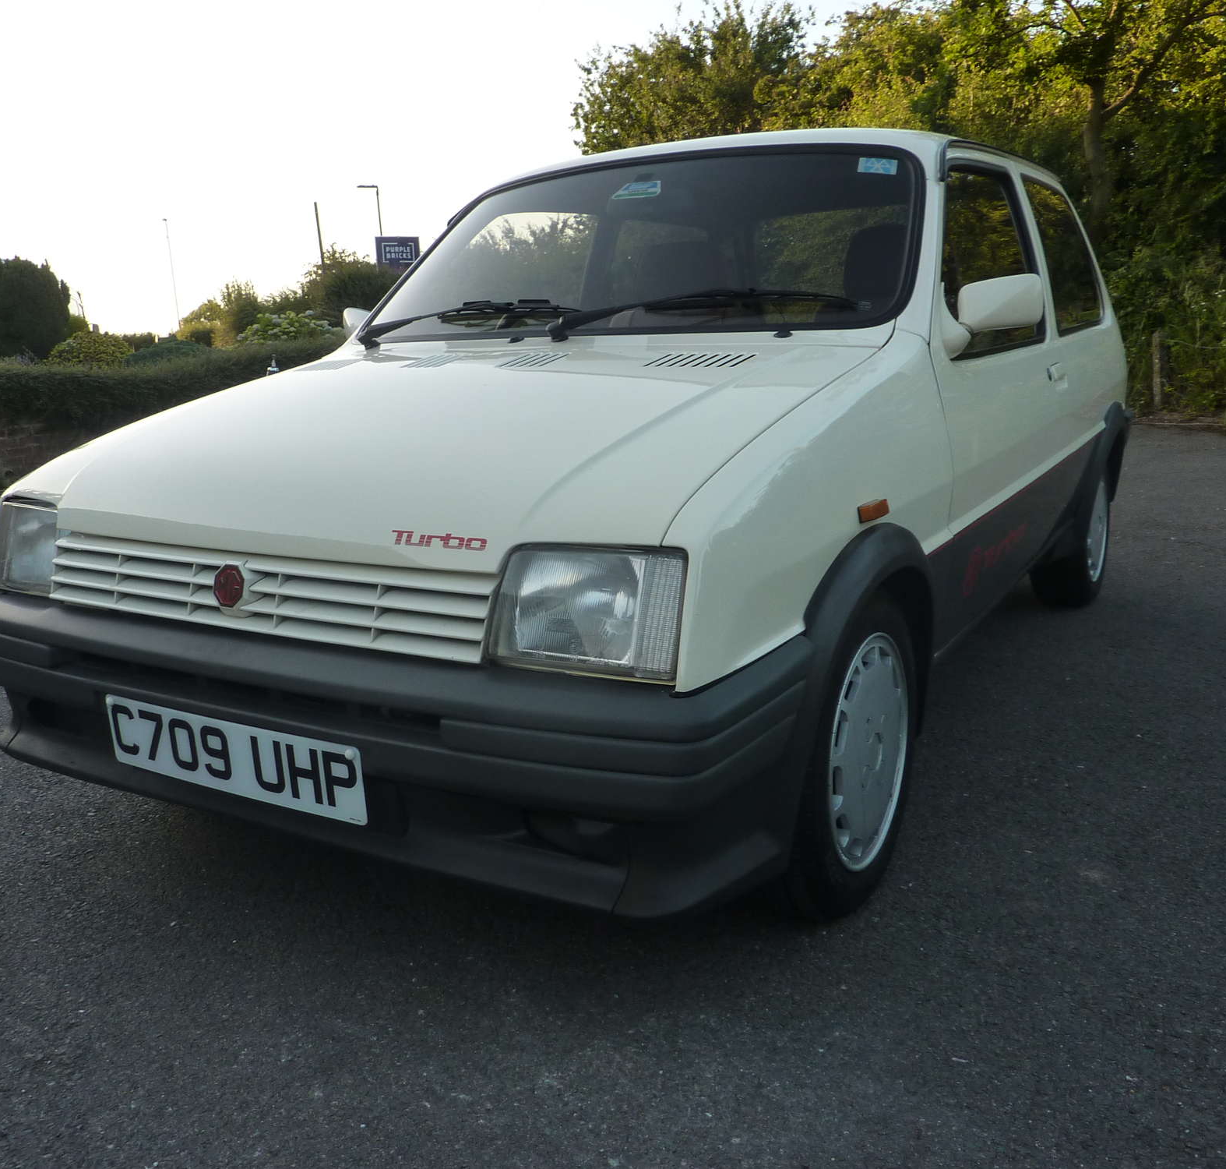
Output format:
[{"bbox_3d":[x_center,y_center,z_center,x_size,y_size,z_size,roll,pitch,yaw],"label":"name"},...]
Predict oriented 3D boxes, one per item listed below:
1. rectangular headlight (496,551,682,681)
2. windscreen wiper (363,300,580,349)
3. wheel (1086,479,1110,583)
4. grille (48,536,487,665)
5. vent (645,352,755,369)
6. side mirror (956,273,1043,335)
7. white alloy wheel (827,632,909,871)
[{"bbox_3d":[-0.024,0.026,1.348,0.250,0.155,0.115,6,15,30],"label":"rectangular headlight"},{"bbox_3d":[-0.311,-0.566,2.471,0.590,0.085,0.090,6,15,30],"label":"windscreen wiper"},{"bbox_3d":[1.521,-0.193,3.690,0.145,0.375,0.375,6,15,30],"label":"wheel"},{"bbox_3d":[-0.526,0.013,1.599,0.890,0.115,0.075,6,15,30],"label":"grille"},{"bbox_3d":[0.153,-0.405,2.050,0.190,0.018,0.105,6,25,30],"label":"vent"},{"bbox_3d":[0.707,-0.509,2.033,0.165,0.105,0.110,6,15,30],"label":"side mirror"},{"bbox_3d":[0.350,0.258,1.822,0.145,0.375,0.375,6,15,30],"label":"white alloy wheel"}]

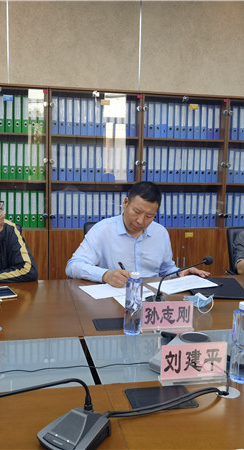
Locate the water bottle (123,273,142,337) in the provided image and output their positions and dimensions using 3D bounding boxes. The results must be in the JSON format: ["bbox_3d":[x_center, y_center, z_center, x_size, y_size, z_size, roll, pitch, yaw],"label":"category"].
[{"bbox_3d":[0.041,0.289,1.713,0.066,0.230,0.066,0,7,-12],"label":"water bottle"}]

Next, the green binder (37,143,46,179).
[{"bbox_3d":[-0.714,-0.556,4.148,0.056,0.315,0.285,0,7,-12],"label":"green binder"}]

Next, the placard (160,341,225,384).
[{"bbox_3d":[0.208,0.398,1.347,0.200,0.110,0.040,0,7,-11],"label":"placard"}]

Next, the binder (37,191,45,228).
[{"bbox_3d":[-0.729,-0.149,4.223,0.059,0.317,0.280,0,7,-11],"label":"binder"}]

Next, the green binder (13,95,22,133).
[{"bbox_3d":[-0.907,-0.956,4.090,0.059,0.317,0.280,0,7,-11],"label":"green binder"}]

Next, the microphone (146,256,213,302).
[{"bbox_3d":[0.259,0.264,2.076,0.390,0.210,0.120,-5,9,-40],"label":"microphone"}]

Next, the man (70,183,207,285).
[{"bbox_3d":[0.082,0.395,2.682,0.780,1.285,0.750,0,7,-12],"label":"man"}]

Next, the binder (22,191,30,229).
[{"bbox_3d":[-0.858,-0.145,4.186,0.060,0.318,0.285,0,7,-12],"label":"binder"}]

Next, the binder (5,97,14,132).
[{"bbox_3d":[-0.968,-0.948,4.044,0.064,0.318,0.285,0,7,-12],"label":"binder"}]

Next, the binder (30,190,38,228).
[{"bbox_3d":[-0.794,-0.148,4.210,0.059,0.317,0.280,0,7,-11],"label":"binder"}]

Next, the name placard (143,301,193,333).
[{"bbox_3d":[0.167,0.338,1.755,0.205,0.108,0.050,0,7,-11],"label":"name placard"}]

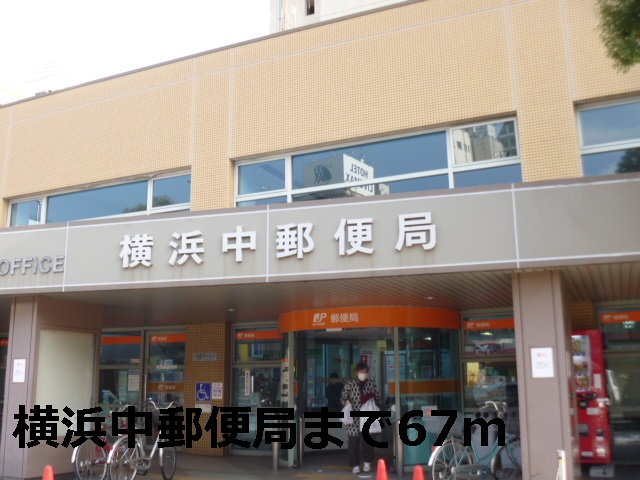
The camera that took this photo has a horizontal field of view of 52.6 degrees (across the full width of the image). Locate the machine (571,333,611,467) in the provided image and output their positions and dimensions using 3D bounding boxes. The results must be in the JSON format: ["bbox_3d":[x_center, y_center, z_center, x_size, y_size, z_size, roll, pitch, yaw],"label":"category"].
[{"bbox_3d":[3.600,2.250,9.377,0.980,1.810,0.680,-6,-13,24],"label":"machine"}]

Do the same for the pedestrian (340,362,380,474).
[{"bbox_3d":[0.601,2.635,9.610,0.550,1.570,0.420,-1,-11,3],"label":"pedestrian"}]

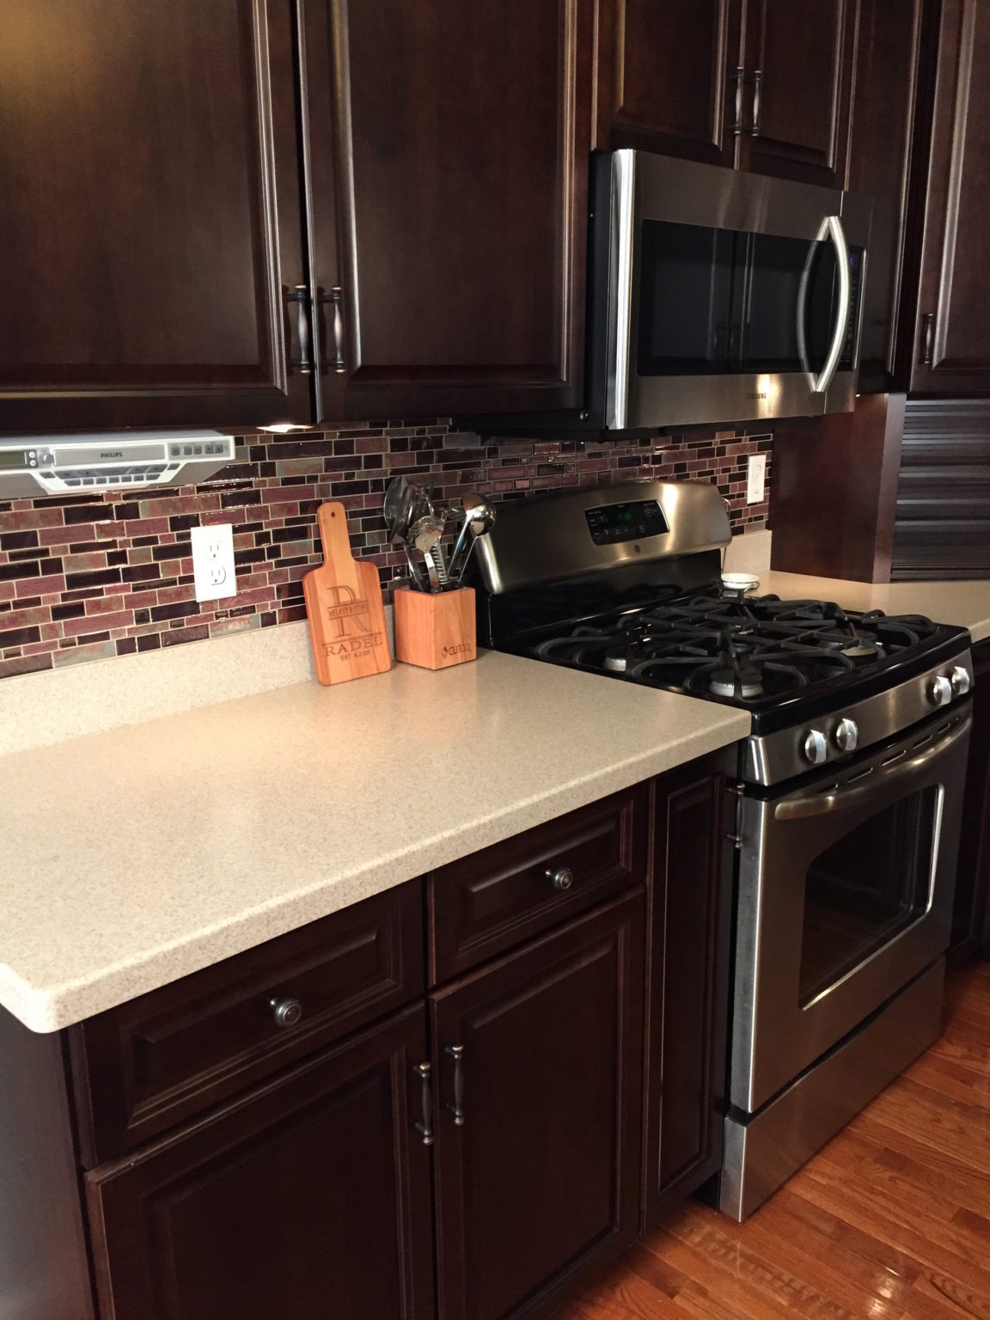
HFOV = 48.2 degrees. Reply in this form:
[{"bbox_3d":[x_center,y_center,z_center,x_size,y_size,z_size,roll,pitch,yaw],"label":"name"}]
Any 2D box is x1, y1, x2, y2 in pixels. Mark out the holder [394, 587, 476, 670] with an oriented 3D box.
[{"bbox_3d":[-0.102,-0.063,1.978,0.103,0.128,0.103,-15,20,-43],"label":"holder"}]

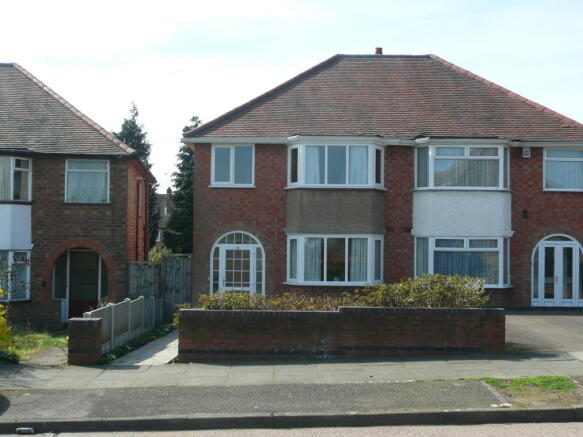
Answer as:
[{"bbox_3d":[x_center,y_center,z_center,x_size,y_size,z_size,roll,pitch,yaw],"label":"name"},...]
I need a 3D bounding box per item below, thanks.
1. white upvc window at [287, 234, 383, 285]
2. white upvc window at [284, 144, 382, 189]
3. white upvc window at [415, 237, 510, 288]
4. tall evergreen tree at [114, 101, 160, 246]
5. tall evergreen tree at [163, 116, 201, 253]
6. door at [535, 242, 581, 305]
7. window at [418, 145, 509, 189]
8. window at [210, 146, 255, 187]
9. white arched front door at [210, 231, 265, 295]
[{"bbox_3d":[1.146,1.091,21.301,2.581,1.348,0.550,1,-2,1],"label":"white upvc window"},{"bbox_3d":[1.164,-1.385,21.378,2.617,1.175,0.550,1,-2,1],"label":"white upvc window"},{"bbox_3d":[4.484,1.154,21.253,2.490,1.334,0.550,1,-2,1],"label":"white upvc window"},{"bbox_3d":[-7.358,-0.978,38.000,2.600,8.952,2.600,1,-2,1],"label":"tall evergreen tree"},{"bbox_3d":[-4.441,-0.586,37.000,2.900,8.168,2.900,1,-2,1],"label":"tall evergreen tree"},{"bbox_3d":[7.085,1.550,21.506,1.204,1.846,0.120,1,-2,1],"label":"door"},{"bbox_3d":[4.513,-1.353,21.331,2.473,1.204,0.550,1,-2,1],"label":"window"},{"bbox_3d":[-1.581,-1.413,21.706,1.190,1.152,0.130,1,-2,1],"label":"window"},{"bbox_3d":[-1.460,1.450,21.900,1.480,2.220,0.120,1,-2,0],"label":"white arched front door"}]

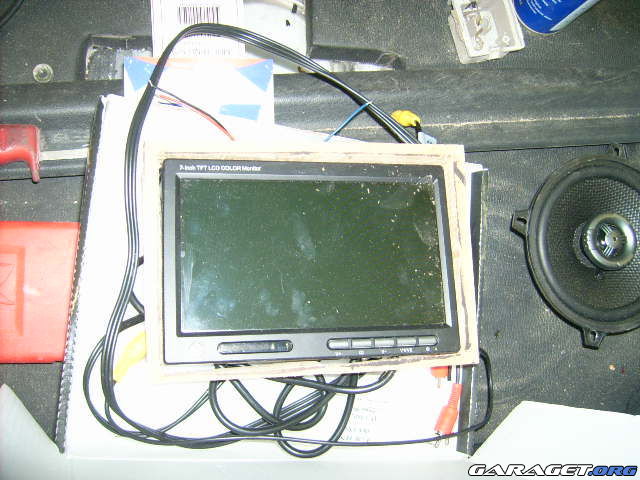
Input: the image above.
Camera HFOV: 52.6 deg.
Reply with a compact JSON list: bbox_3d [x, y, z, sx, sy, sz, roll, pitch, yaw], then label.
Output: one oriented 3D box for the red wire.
[{"bbox_3d":[-0.073,-0.075,0.388,0.051,0.007,0.008,31,75,-7],"label":"red wire"}]

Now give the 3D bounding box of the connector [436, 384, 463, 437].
[{"bbox_3d":[0.080,0.106,0.400,0.011,0.011,0.031,22,76,-10],"label":"connector"}]

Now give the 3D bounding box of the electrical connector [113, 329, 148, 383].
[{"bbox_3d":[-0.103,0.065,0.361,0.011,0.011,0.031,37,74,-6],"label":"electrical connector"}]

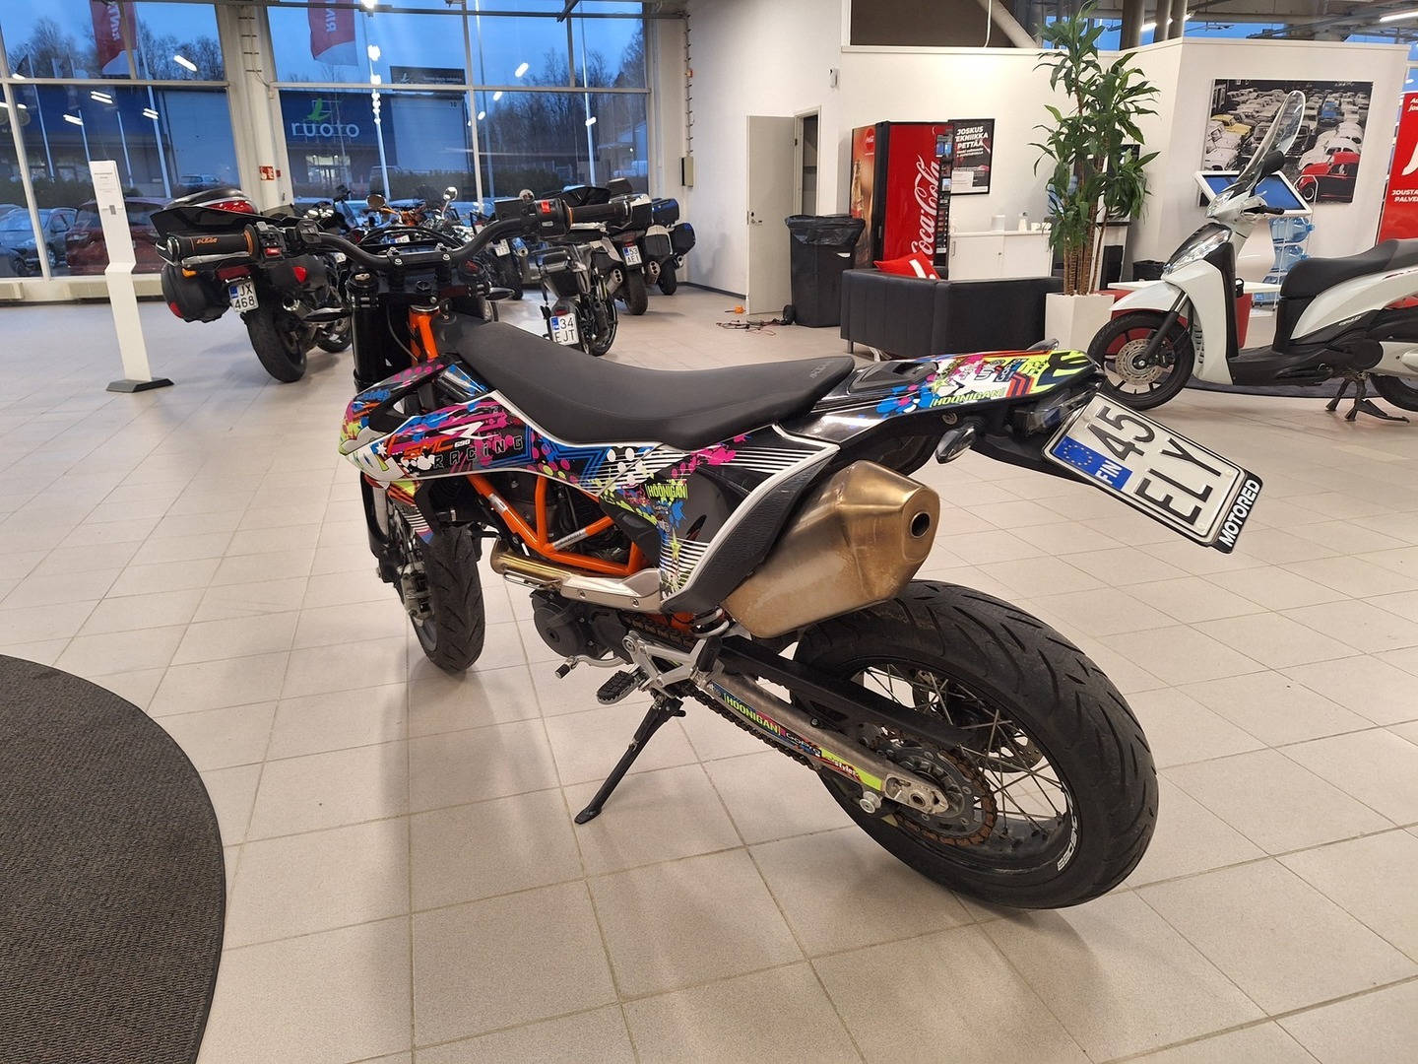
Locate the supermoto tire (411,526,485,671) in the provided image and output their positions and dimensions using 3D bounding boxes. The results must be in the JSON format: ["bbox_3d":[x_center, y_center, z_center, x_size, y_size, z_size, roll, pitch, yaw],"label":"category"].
[{"bbox_3d":[-0.691,0.057,2.340,0.120,0.600,0.600,-15,23,-25],"label":"supermoto tire"}]

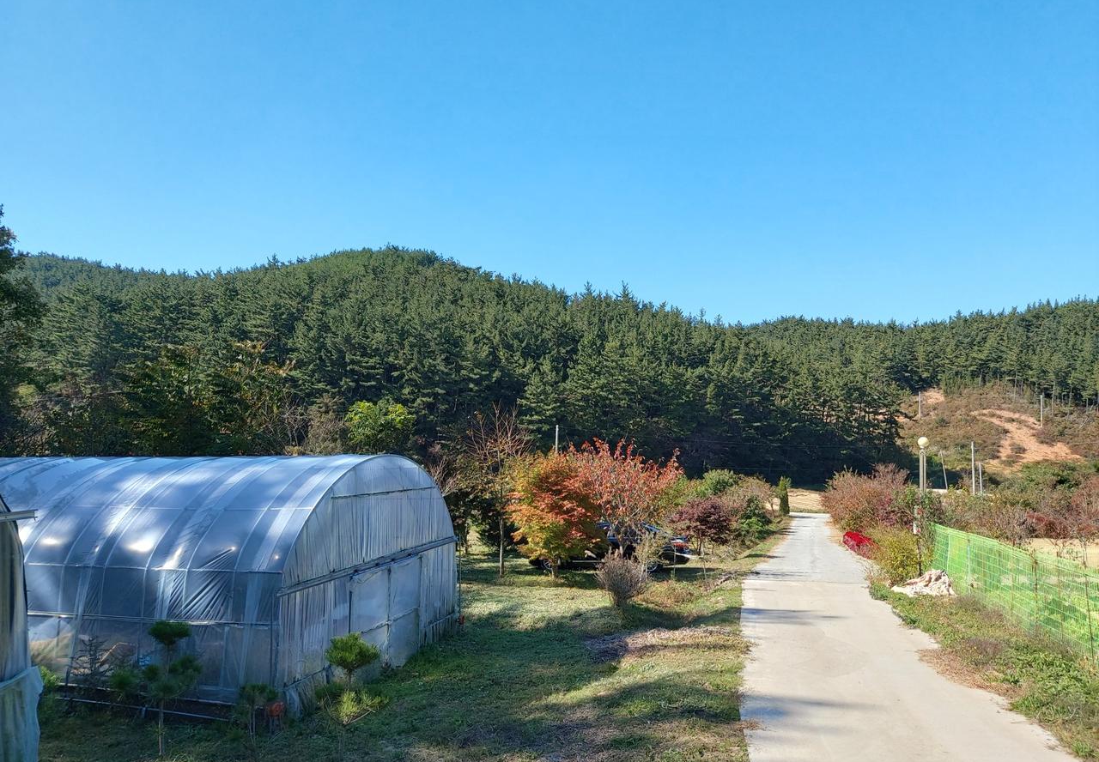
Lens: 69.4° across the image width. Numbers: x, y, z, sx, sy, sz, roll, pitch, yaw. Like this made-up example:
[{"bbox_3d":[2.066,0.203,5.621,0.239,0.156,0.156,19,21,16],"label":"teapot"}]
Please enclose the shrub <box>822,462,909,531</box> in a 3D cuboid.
[{"bbox_3d":[14.550,5.449,36.500,3.950,3.280,3.750,0,-5,0],"label":"shrub"}]

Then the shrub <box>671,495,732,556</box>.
[{"bbox_3d":[5.184,4.936,27.000,2.160,2.020,2.050,0,-5,0],"label":"shrub"}]

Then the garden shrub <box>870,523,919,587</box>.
[{"bbox_3d":[8.795,4.447,20.200,1.310,1.530,1.310,0,-5,0],"label":"garden shrub"}]

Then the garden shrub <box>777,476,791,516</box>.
[{"bbox_3d":[15.918,7.799,54.000,0.930,2.690,0.930,0,-5,0],"label":"garden shrub"}]

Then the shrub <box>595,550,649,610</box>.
[{"bbox_3d":[1.508,4.182,16.700,1.120,1.190,1.120,0,-5,0],"label":"shrub"}]

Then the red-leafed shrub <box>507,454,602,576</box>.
[{"bbox_3d":[0.125,3.567,21.000,2.410,3.290,2.290,0,-5,0],"label":"red-leafed shrub"}]

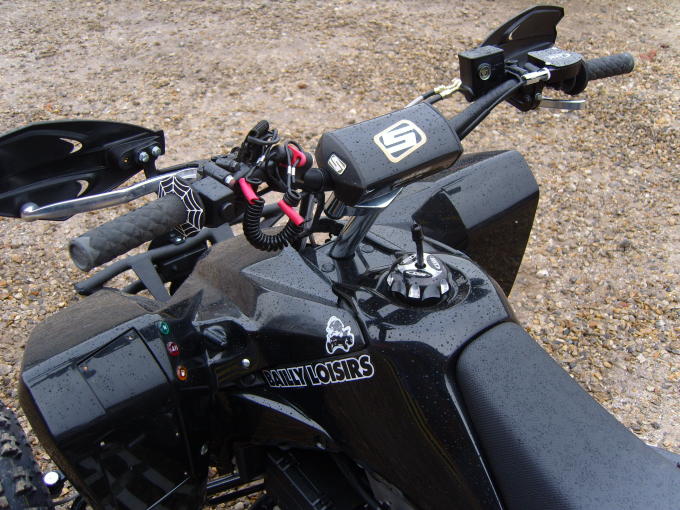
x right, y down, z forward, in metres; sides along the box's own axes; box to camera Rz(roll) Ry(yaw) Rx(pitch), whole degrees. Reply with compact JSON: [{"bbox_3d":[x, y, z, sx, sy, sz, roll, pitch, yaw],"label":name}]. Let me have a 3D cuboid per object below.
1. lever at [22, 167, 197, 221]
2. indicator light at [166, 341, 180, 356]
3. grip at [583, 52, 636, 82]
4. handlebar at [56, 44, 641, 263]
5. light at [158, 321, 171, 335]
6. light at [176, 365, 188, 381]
[{"bbox_3d":[-0.214,-0.062,0.650,0.163,0.020,0.032,-14,38,-18],"label":"lever"},{"bbox_3d":[-0.207,0.116,0.848,0.008,0.015,0.015,-24,25,28],"label":"indicator light"},{"bbox_3d":[0.374,-0.261,0.963,0.108,0.032,0.032,-17,38,-26],"label":"grip"},{"bbox_3d":[0.075,-0.126,0.839,0.835,0.155,0.145,-24,43,-32],"label":"handlebar"},{"bbox_3d":[-0.219,0.091,0.854,0.008,0.015,0.015,-24,25,28],"label":"light"},{"bbox_3d":[-0.195,0.144,0.841,0.008,0.015,0.015,-24,25,28],"label":"light"}]

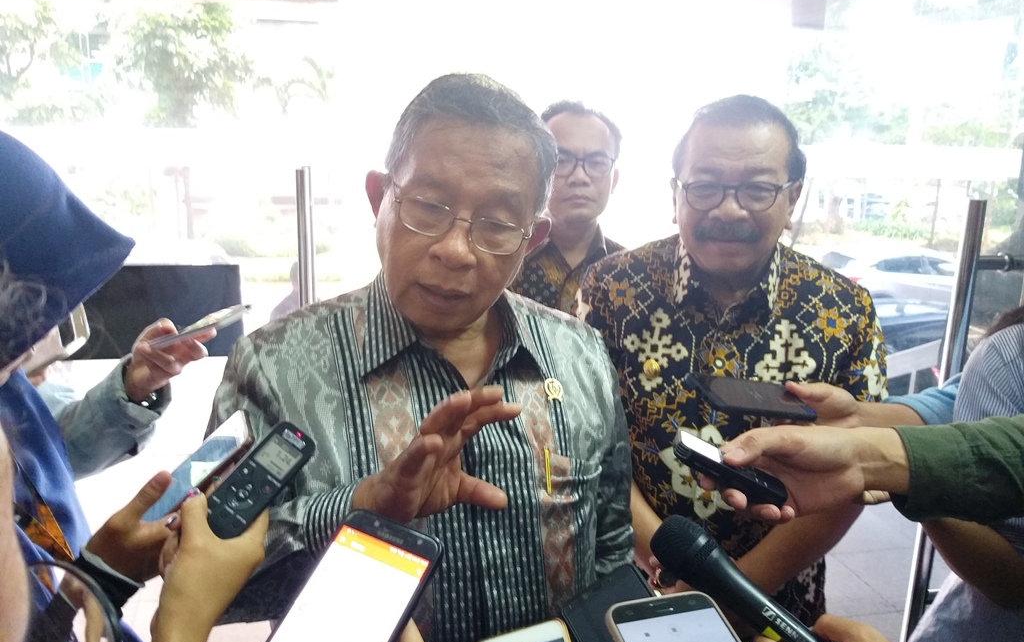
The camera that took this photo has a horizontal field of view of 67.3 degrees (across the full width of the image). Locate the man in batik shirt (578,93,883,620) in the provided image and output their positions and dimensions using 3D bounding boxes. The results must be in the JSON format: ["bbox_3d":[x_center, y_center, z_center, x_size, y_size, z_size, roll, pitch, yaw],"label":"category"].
[{"bbox_3d":[0.338,0.462,1.359,0.530,1.650,0.400,6,13,19],"label":"man in batik shirt"}]

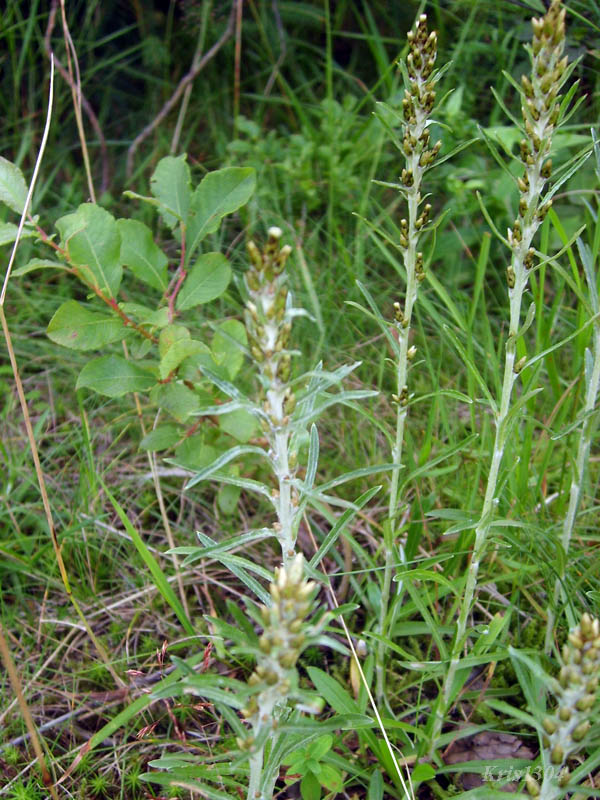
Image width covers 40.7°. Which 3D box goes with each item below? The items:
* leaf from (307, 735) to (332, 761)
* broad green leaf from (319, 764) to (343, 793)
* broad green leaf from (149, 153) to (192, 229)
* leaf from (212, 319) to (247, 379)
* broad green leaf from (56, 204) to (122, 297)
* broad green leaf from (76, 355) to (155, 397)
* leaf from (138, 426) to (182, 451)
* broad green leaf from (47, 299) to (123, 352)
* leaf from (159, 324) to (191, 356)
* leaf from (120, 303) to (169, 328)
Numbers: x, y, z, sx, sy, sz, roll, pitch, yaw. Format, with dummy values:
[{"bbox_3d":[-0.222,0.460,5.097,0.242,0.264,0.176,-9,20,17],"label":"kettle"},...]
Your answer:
[{"bbox_3d":[0.011,0.185,0.430,0.010,0.003,0.018,32,50,29],"label":"leaf"},{"bbox_3d":[0.015,0.198,0.422,0.011,0.003,0.020,-29,35,-26],"label":"broad green leaf"},{"bbox_3d":[-0.076,-0.124,0.480,0.022,0.042,0.007,-3,0,-8],"label":"broad green leaf"},{"bbox_3d":[-0.041,-0.031,0.496,0.020,0.038,0.006,2,-12,-4],"label":"leaf"},{"bbox_3d":[-0.119,-0.085,0.461,0.030,0.051,0.010,-19,2,-13],"label":"broad green leaf"},{"bbox_3d":[-0.107,-0.014,0.471,0.045,0.008,0.026,-5,72,-23],"label":"broad green leaf"},{"bbox_3d":[-0.084,0.023,0.487,0.029,0.005,0.017,-16,64,-31],"label":"leaf"},{"bbox_3d":[-0.122,-0.043,0.463,0.044,0.026,0.009,-7,-14,-20],"label":"broad green leaf"},{"bbox_3d":[-0.075,-0.034,0.479,0.020,0.023,0.005,4,-5,-6],"label":"leaf"},{"bbox_3d":[-0.091,-0.050,0.480,0.031,0.006,0.016,17,62,-19],"label":"leaf"}]

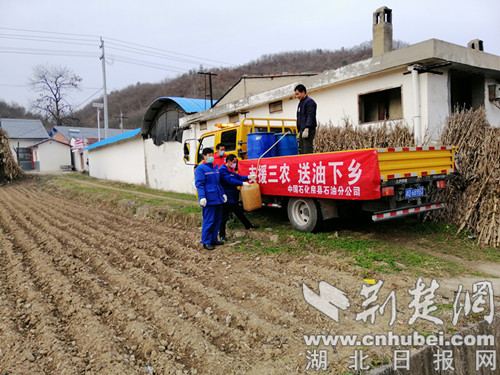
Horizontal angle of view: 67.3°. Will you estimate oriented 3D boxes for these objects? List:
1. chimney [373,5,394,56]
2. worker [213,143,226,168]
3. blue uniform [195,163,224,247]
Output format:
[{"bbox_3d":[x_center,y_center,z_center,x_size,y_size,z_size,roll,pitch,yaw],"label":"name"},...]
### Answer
[{"bbox_3d":[4.315,-4.922,12.200,0.420,1.800,0.420,-5,4,-34],"label":"chimney"},{"bbox_3d":[-0.593,-0.106,7.950,0.500,1.680,0.330,-4,3,-20],"label":"worker"},{"bbox_3d":[-0.676,0.271,6.350,0.520,1.400,0.320,-4,3,-27],"label":"blue uniform"}]

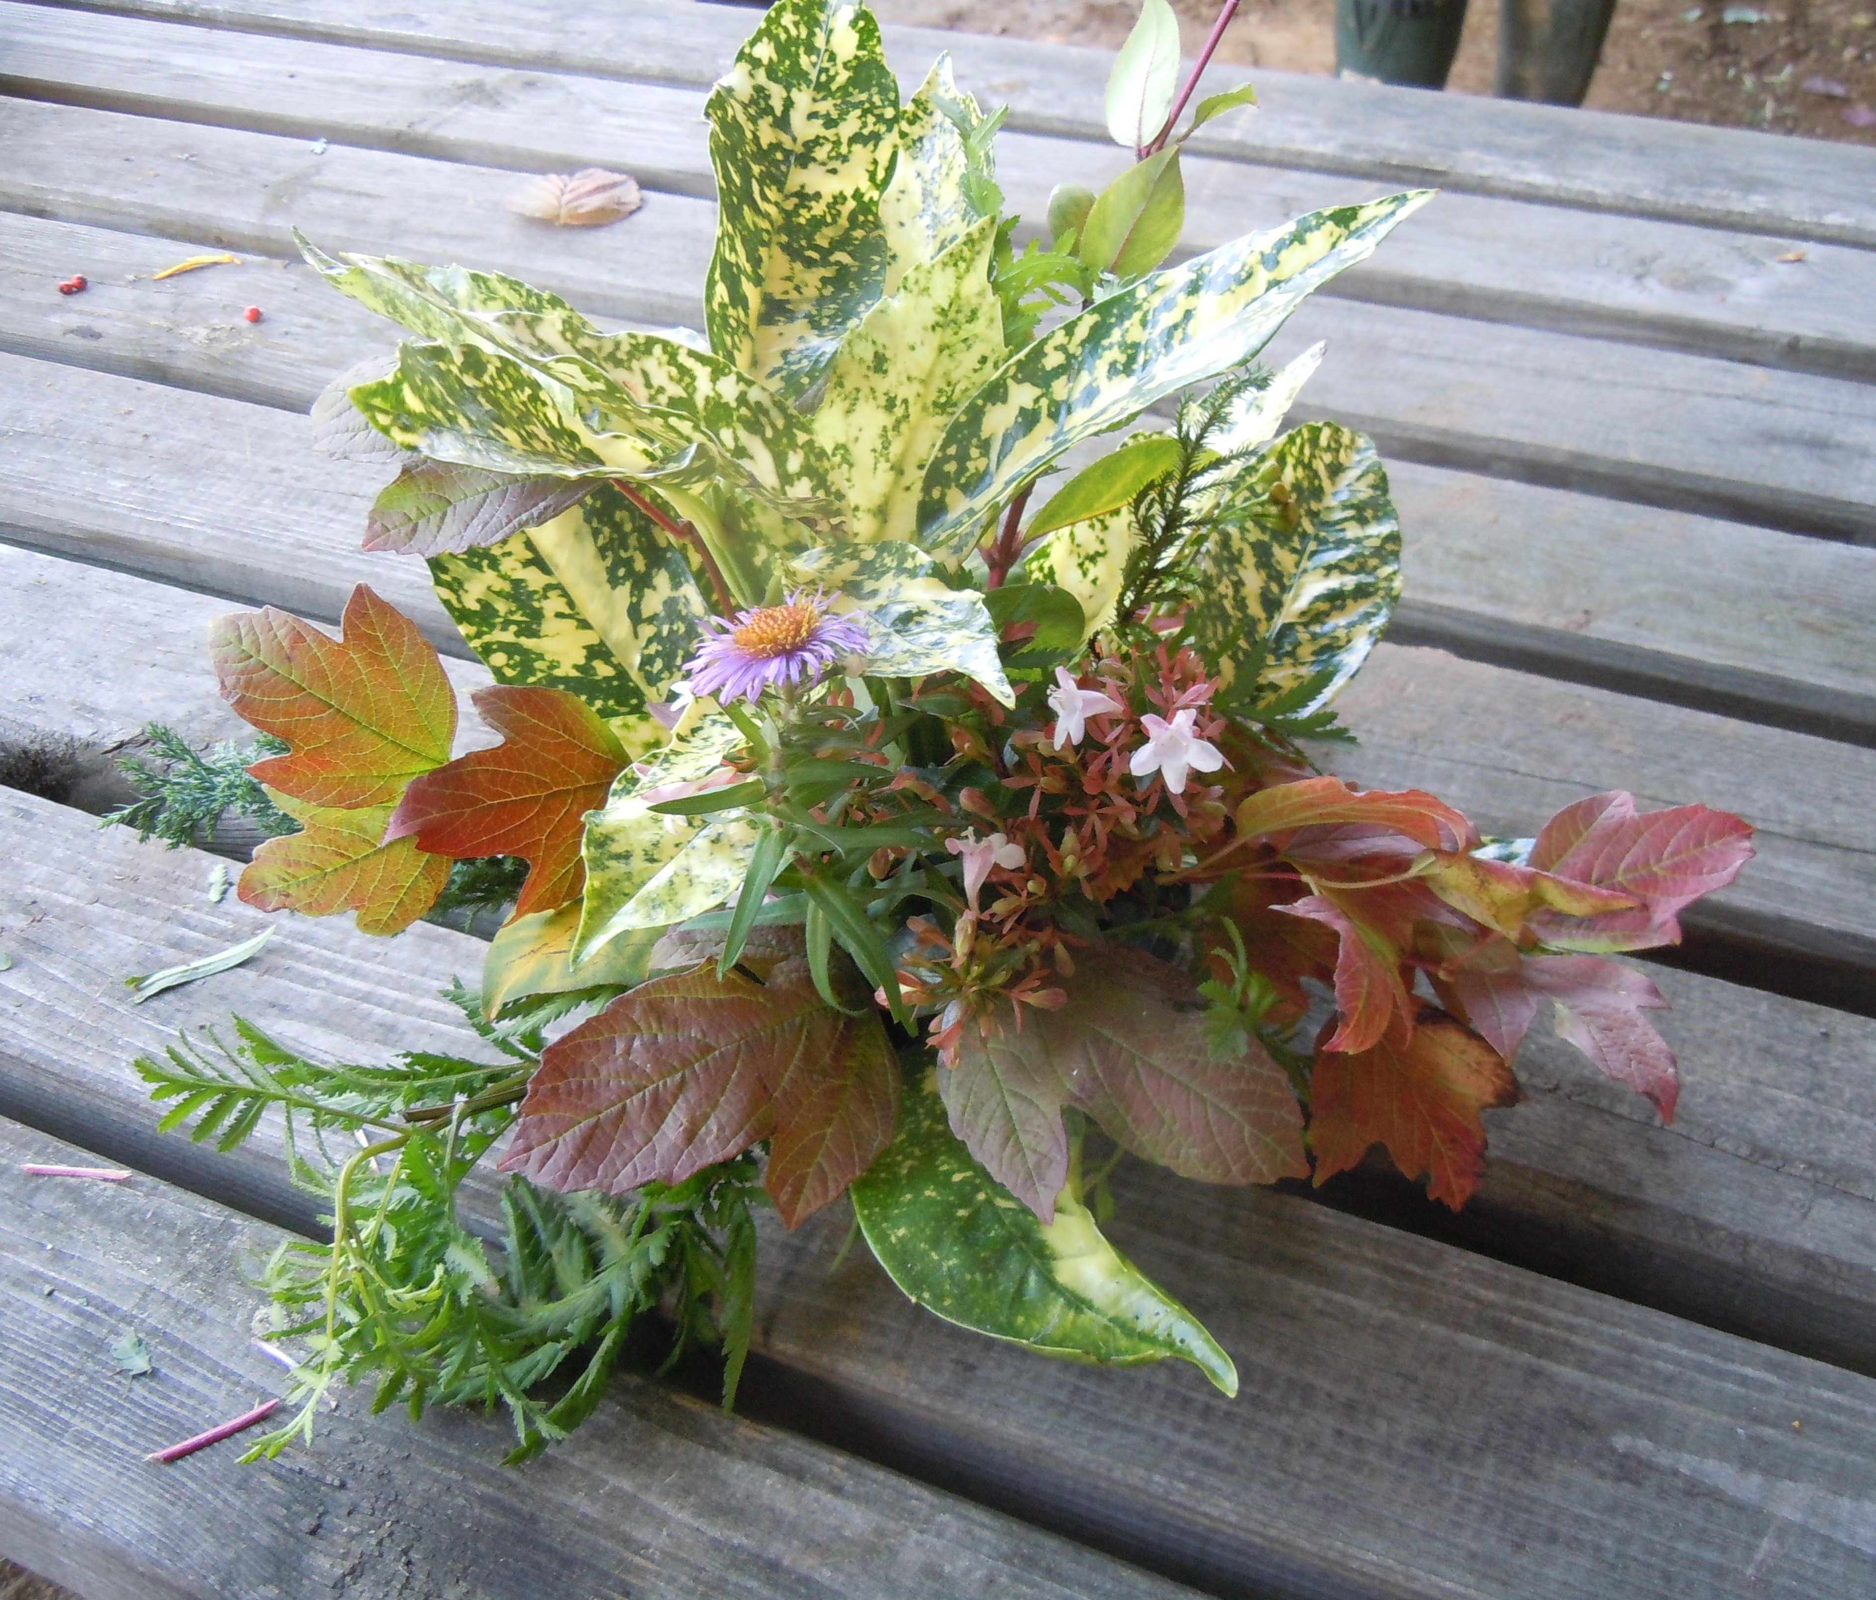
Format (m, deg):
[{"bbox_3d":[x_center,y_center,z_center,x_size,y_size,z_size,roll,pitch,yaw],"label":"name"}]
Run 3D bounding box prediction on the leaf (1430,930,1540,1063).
[{"bbox_3d":[0.119,0.043,0.455,0.019,0.012,0.028,-23,61,-1],"label":"leaf"}]

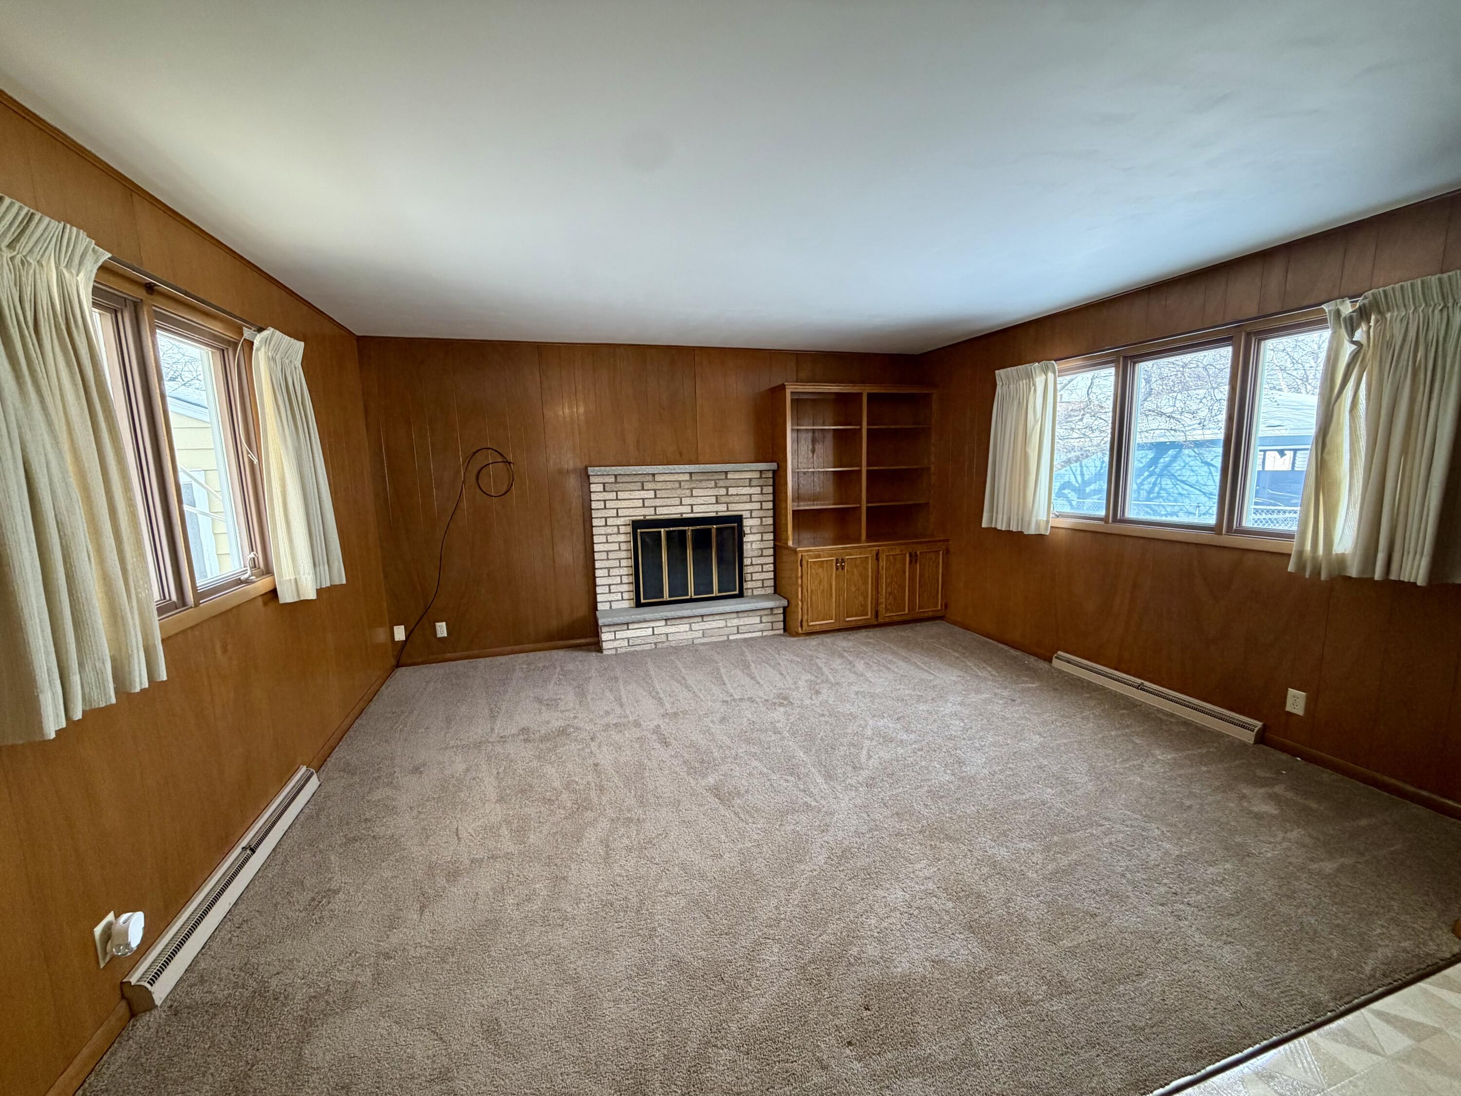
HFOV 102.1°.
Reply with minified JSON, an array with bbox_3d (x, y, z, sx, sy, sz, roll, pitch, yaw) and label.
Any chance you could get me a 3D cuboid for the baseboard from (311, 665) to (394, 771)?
[{"bbox_3d":[-2.312,0.999,3.680,0.016,0.068,1.745,-4,9,-17],"label":"baseboard"}]

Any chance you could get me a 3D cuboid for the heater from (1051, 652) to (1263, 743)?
[{"bbox_3d":[2.484,0.861,3.590,0.069,0.110,1.260,-4,9,-17],"label":"heater"}]

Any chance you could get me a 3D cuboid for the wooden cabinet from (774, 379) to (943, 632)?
[{"bbox_3d":[1.162,-0.360,5.264,1.445,2.118,0.455,-4,9,-17],"label":"wooden cabinet"}]

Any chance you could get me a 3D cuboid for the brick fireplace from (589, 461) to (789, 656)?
[{"bbox_3d":[-0.319,0.053,4.933,1.600,1.474,0.315,-4,9,-17],"label":"brick fireplace"}]

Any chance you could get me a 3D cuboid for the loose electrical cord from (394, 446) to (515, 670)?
[{"bbox_3d":[-2.107,0.070,4.523,0.955,1.638,0.050,-4,9,-17],"label":"loose electrical cord"}]

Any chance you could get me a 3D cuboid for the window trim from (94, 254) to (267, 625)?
[{"bbox_3d":[-1.950,-0.306,2.034,0.110,1.130,1.320,-4,9,-17],"label":"window trim"}]

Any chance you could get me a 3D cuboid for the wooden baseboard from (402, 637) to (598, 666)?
[{"bbox_3d":[-1.833,0.835,4.731,1.535,0.066,0.015,-4,9,-17],"label":"wooden baseboard"}]

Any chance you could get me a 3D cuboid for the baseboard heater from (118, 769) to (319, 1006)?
[{"bbox_3d":[-1.842,1.172,2.257,0.065,0.106,1.260,-4,9,-17],"label":"baseboard heater"}]

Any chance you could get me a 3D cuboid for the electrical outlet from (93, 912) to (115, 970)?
[{"bbox_3d":[-1.680,1.050,1.588,0.010,0.114,0.070,-4,9,-17],"label":"electrical outlet"}]

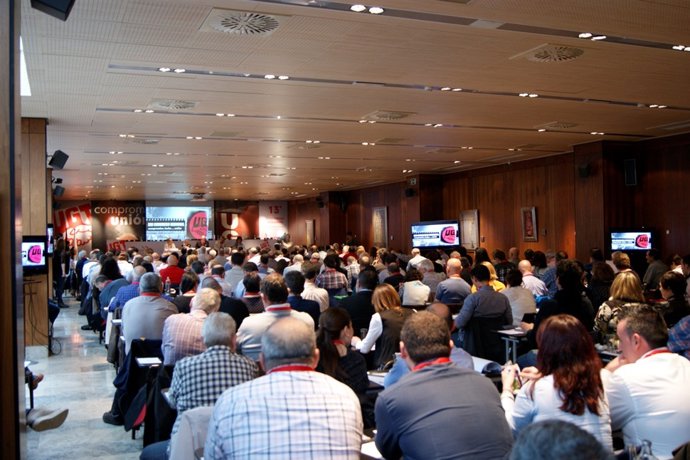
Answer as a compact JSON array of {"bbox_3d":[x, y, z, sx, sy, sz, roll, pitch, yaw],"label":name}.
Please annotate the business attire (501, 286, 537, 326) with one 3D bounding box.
[{"bbox_3d":[1.840,0.907,7.445,0.470,0.600,0.380,-1,-1,-18],"label":"business attire"}]

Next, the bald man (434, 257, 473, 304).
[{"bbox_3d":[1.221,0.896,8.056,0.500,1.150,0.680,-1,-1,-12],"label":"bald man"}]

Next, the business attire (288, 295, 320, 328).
[{"bbox_3d":[-0.404,0.840,5.593,0.480,0.640,0.380,-1,-1,-22],"label":"business attire"}]

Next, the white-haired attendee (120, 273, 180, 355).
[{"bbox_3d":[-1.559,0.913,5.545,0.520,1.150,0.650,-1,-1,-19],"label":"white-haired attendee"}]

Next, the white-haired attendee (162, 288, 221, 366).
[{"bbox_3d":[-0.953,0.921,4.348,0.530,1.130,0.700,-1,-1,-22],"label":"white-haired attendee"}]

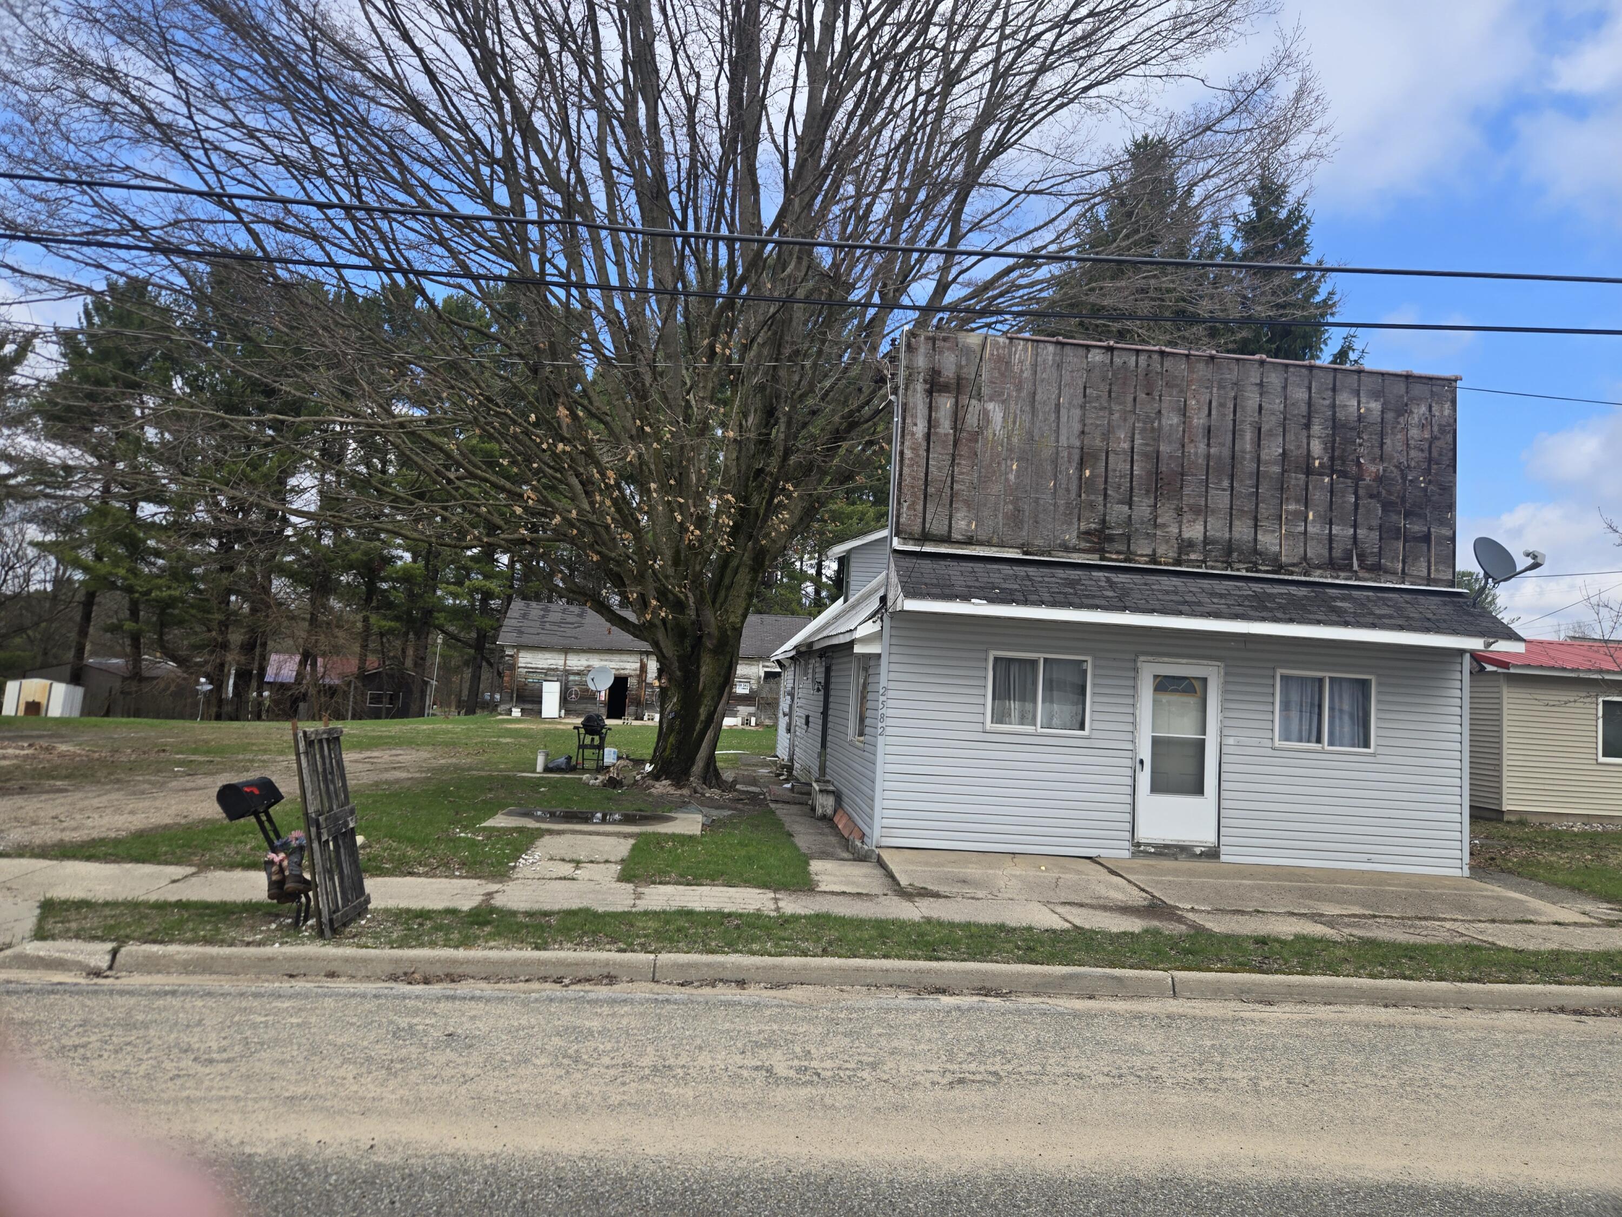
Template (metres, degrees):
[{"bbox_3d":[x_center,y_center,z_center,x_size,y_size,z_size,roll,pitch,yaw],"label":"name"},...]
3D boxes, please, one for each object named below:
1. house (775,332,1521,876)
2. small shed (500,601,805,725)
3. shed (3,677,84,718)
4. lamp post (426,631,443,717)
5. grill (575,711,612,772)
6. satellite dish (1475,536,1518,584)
[{"bbox_3d":[3.530,0.568,19.741,7.400,6.000,16.300,4,-5,-6],"label":"house"},{"bbox_3d":[-7.092,2.805,50.865,14.023,5.454,5.500,3,-5,-1],"label":"small shed"},{"bbox_3d":[-36.188,4.259,50.842,2.500,1.850,1.900,4,-5,-11],"label":"shed"},{"bbox_3d":[-16.790,2.907,48.000,0.250,3.850,0.250,3,-5,0],"label":"lamp post"},{"bbox_3d":[-4.313,2.632,21.300,0.720,1.130,0.500,3,-5,0],"label":"grill"},{"bbox_3d":[7.758,-0.545,12.200,0.580,0.580,0.140,5,-28,-20],"label":"satellite dish"}]

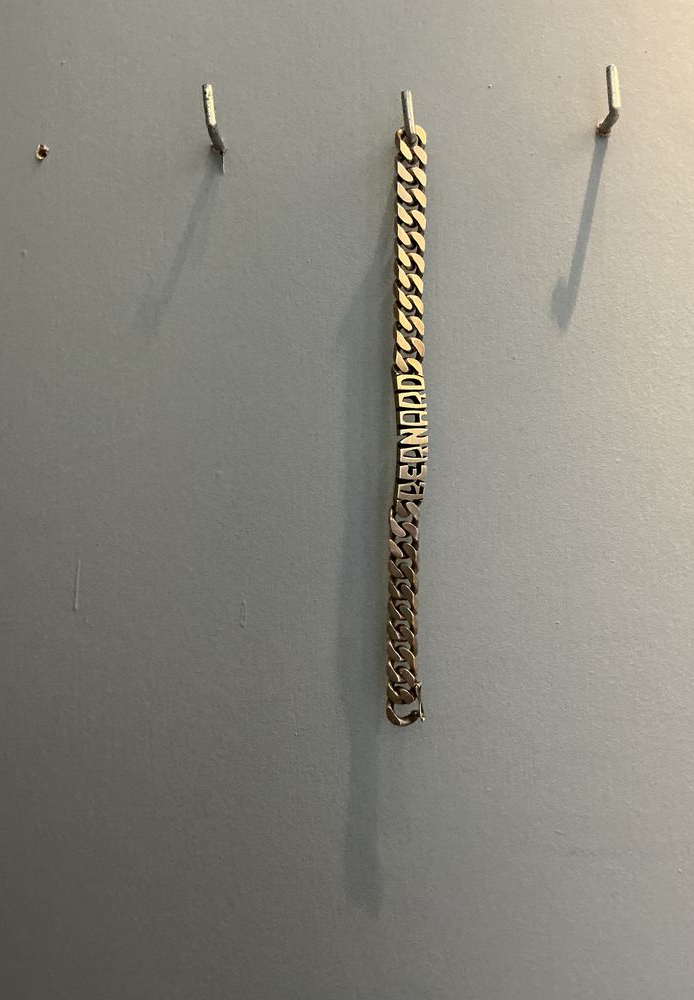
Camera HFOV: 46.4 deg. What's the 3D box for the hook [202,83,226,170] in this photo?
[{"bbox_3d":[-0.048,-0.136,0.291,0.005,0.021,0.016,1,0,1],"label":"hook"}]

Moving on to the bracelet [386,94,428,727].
[{"bbox_3d":[0.022,-0.027,0.288,0.013,0.214,0.007,1,0,1],"label":"bracelet"}]

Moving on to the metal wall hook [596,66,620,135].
[{"bbox_3d":[0.093,-0.143,0.289,0.005,0.018,0.016,1,0,1],"label":"metal wall hook"}]

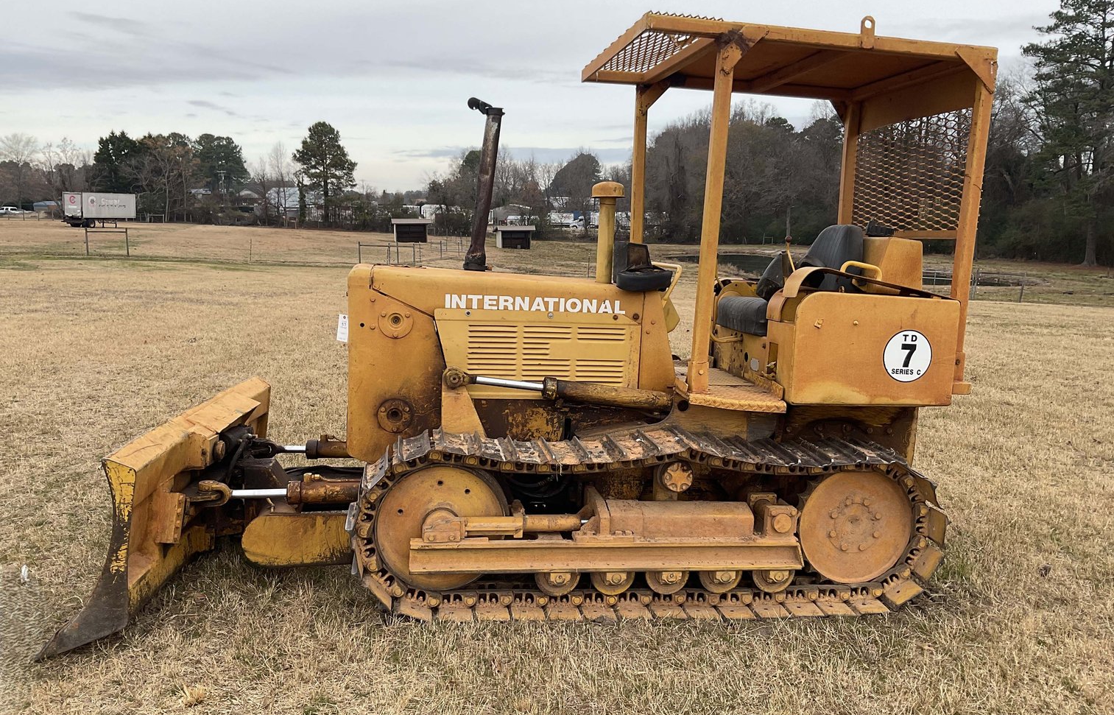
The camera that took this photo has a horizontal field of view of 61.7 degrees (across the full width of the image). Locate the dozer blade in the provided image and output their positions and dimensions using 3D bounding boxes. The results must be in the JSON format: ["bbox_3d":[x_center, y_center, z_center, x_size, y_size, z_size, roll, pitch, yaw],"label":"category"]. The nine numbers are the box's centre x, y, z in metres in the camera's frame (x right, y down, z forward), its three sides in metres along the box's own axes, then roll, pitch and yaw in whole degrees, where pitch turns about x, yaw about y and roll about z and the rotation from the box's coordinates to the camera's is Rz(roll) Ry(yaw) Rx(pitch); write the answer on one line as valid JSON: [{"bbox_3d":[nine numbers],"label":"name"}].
[{"bbox_3d":[-1.765,0.618,4.513,0.430,0.790,2.000,2,8,-2],"label":"dozer blade"}]

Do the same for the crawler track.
[{"bbox_3d":[0.423,0.741,4.156,2.620,0.775,0.410,1,8,-9],"label":"crawler track"}]

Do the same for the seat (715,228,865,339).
[{"bbox_3d":[1.202,-0.407,4.787,0.600,0.560,0.510,1,8,-9],"label":"seat"}]

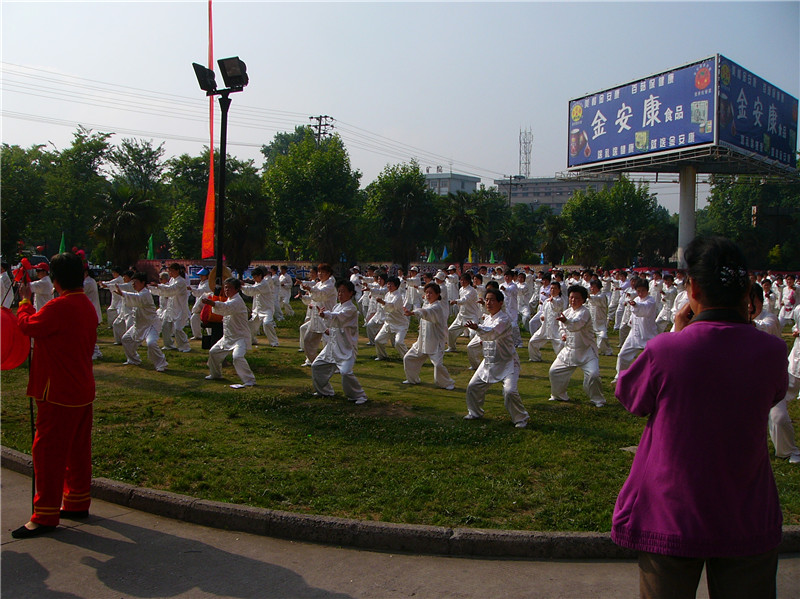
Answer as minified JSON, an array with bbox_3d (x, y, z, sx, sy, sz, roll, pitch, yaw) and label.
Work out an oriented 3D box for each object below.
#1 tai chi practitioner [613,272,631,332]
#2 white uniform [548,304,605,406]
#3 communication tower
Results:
[{"bbox_3d":[5.101,0.047,18.976,0.680,1.371,0.570,0,3,-25],"label":"tai chi practitioner"},{"bbox_3d":[1.954,0.603,9.177,0.640,1.086,0.570,0,3,-28],"label":"white uniform"},{"bbox_3d":[25.658,-29.747,170.000,2.700,10.600,2.700,2,3,30],"label":"communication tower"}]

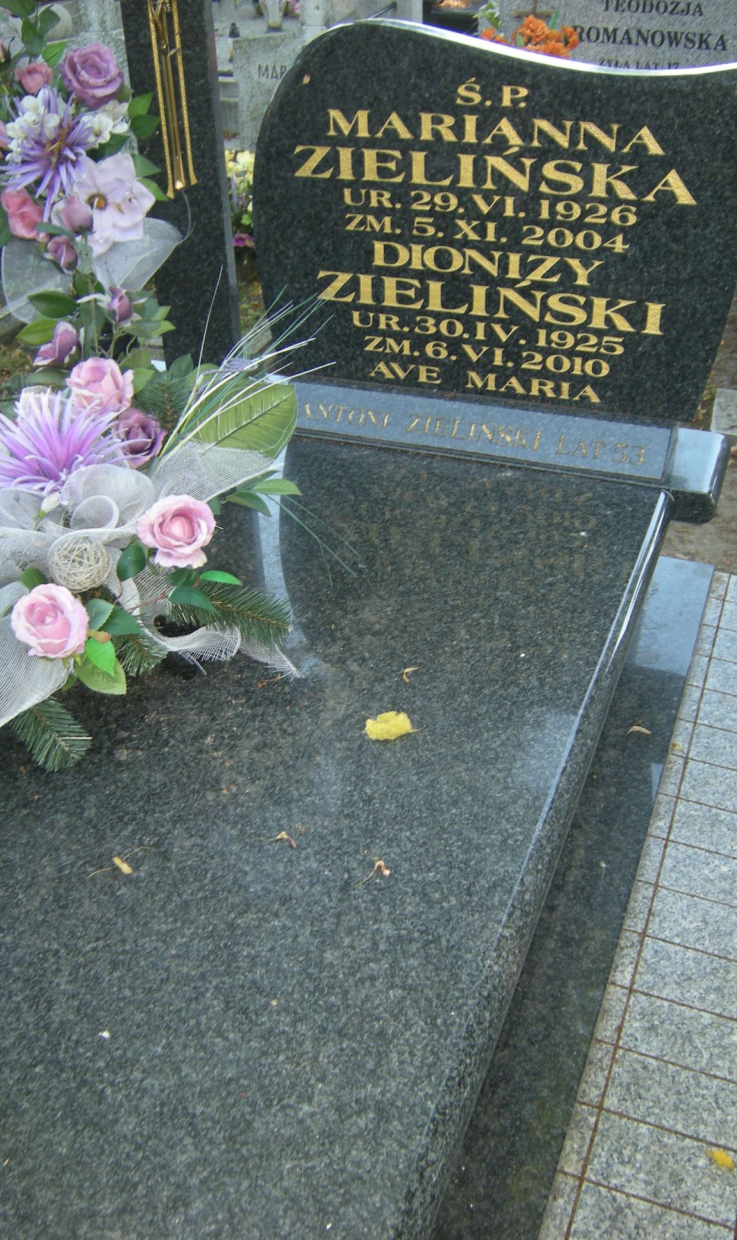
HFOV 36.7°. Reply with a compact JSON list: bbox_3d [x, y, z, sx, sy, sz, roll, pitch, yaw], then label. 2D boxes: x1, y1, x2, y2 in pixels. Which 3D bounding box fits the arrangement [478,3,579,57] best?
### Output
[{"bbox_3d":[0.642,-2.320,4.450,0.370,0.290,0.250,13,40,17],"label":"arrangement"}]

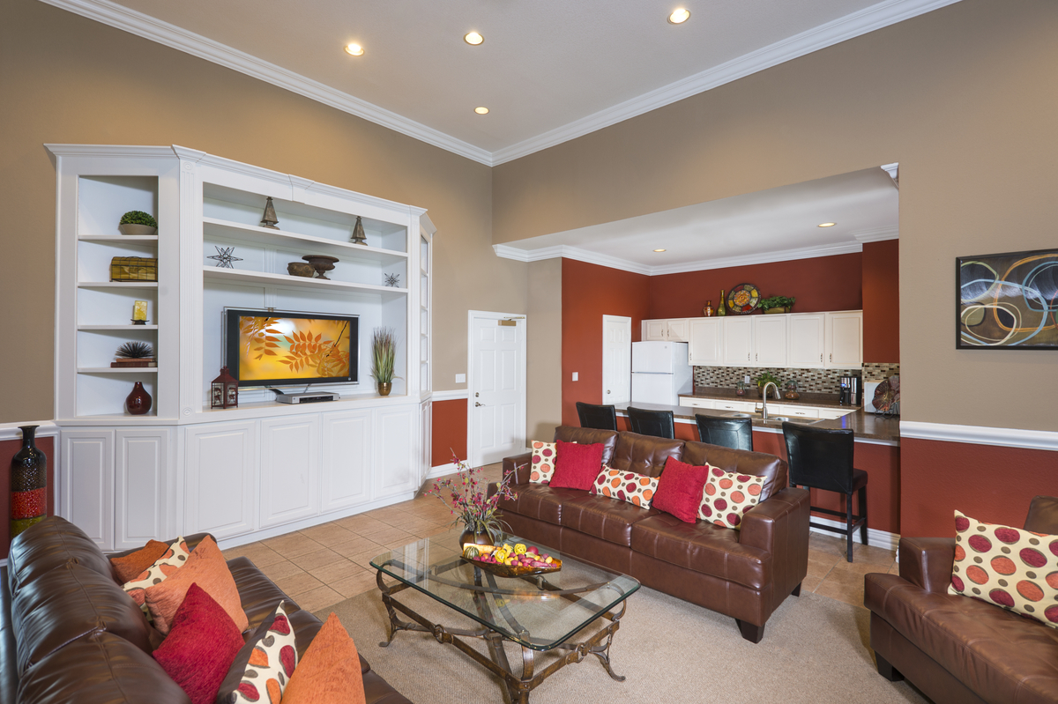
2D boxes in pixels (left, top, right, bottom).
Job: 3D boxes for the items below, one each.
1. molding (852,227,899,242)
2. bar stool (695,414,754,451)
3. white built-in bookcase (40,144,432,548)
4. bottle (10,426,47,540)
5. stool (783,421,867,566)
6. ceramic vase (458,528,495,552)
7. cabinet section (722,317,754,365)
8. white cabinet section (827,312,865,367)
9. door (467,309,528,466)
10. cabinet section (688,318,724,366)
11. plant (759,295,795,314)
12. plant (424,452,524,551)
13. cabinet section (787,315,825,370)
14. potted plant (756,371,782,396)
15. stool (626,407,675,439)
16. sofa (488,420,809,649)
[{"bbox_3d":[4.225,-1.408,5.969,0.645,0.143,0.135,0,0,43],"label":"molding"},{"bbox_3d":[1.835,1.059,4.475,0.480,1.000,0.550,0,0,42],"label":"bar stool"},{"bbox_3d":[-2.074,0.020,4.690,0.730,3.060,3.465,0,0,42],"label":"white built-in bookcase"},{"bbox_3d":[-3.485,1.040,3.479,0.176,1.055,0.176,0,0,43],"label":"bottle"},{"bbox_3d":[2.380,1.069,4.003,0.490,0.995,0.585,0,0,43],"label":"stool"},{"bbox_3d":[-0.289,1.027,2.783,0.195,0.155,0.195,0,0,0],"label":"ceramic vase"},{"bbox_3d":[3.268,-0.157,7.668,0.457,0.764,0.330,0,0,42],"label":"cabinet section"},{"bbox_3d":[4.291,-0.156,6.734,0.409,0.764,0.330,0,0,42],"label":"white cabinet section"},{"bbox_3d":[-0.421,0.507,7.008,0.100,2.105,1.110,0,0,43],"label":"door"},{"bbox_3d":[2.899,-0.158,8.005,0.542,0.764,0.330,0,0,42],"label":"cabinet section"},{"bbox_3d":[3.588,-0.674,7.210,0.460,0.273,0.220,0,0,43],"label":"plant"},{"bbox_3d":[-0.311,0.825,2.783,0.470,0.560,0.500,0,0,0],"label":"plant"},{"bbox_3d":[3.964,-0.156,7.032,0.475,0.764,0.330,0,0,42],"label":"cabinet section"},{"bbox_3d":[3.441,0.464,7.178,0.360,0.390,0.340,0,0,42],"label":"potted plant"},{"bbox_3d":[1.350,1.064,5.020,0.487,1.000,0.562,0,0,43],"label":"stool"},{"bbox_3d":[0.738,1.115,3.689,2.180,0.890,0.920,0,0,44],"label":"sofa"}]

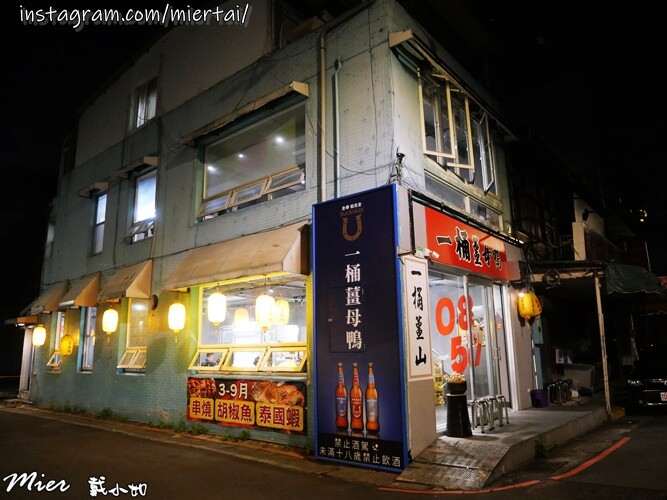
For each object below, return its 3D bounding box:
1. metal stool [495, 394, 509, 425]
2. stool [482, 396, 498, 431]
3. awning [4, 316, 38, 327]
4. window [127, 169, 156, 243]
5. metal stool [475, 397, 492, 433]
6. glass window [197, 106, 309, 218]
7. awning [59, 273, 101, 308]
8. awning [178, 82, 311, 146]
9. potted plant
[{"bbox_3d":[2.816,2.706,7.833,0.280,0.450,0.280,-11,-15,38],"label":"metal stool"},{"bbox_3d":[2.431,2.537,7.220,0.291,0.446,0.291,-11,-15,38],"label":"stool"},{"bbox_3d":[-10.078,2.302,14.916,1.166,0.226,0.588,-11,-15,38],"label":"awning"},{"bbox_3d":[-4.694,-1.129,11.540,1.270,1.826,0.226,-11,-15,38],"label":"window"},{"bbox_3d":[2.216,2.483,6.939,0.291,0.446,0.291,-11,-15,38],"label":"metal stool"},{"bbox_3d":[-1.647,-1.642,9.085,3.157,1.722,0.209,-11,-15,38],"label":"glass window"},{"bbox_3d":[-6.843,1.095,12.439,1.028,0.935,0.566,-11,-15,38],"label":"awning"},{"bbox_3d":[-1.901,-2.673,9.286,3.407,0.282,0.452,-11,-15,38],"label":"awning"},{"bbox_3d":[1.858,2.033,7.037,0.330,0.310,0.330,-11,-15,38],"label":"potted plant"}]

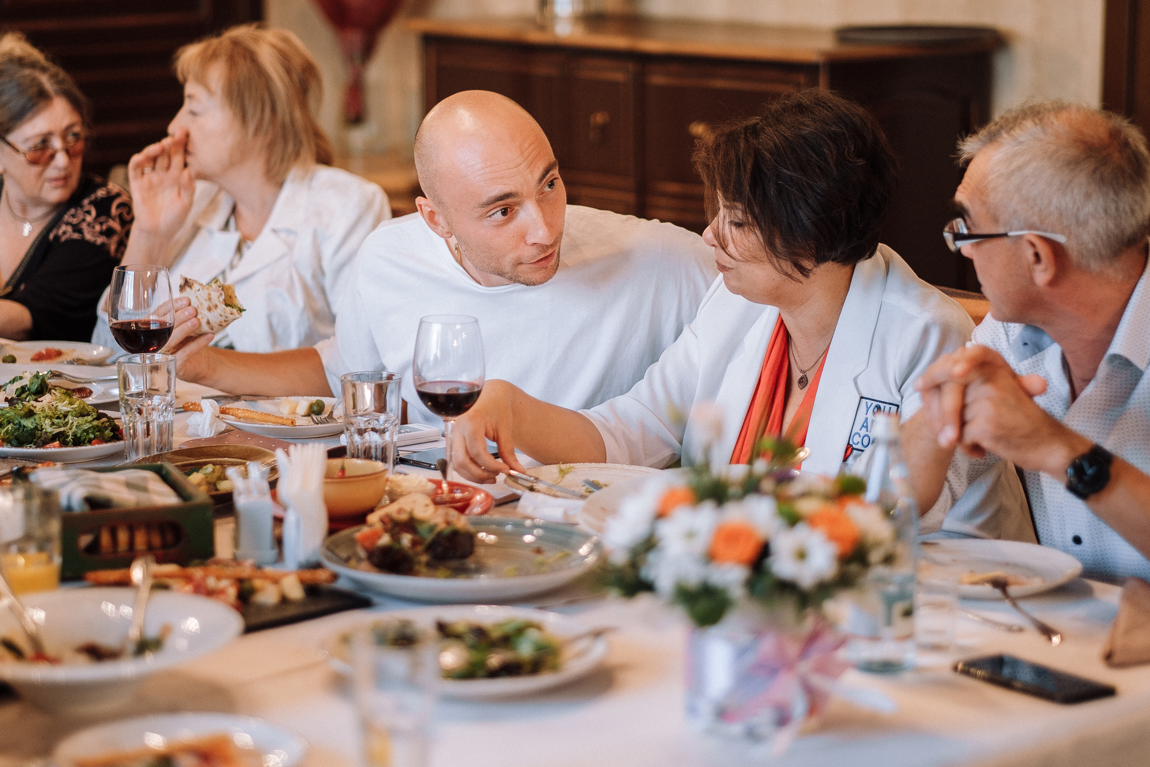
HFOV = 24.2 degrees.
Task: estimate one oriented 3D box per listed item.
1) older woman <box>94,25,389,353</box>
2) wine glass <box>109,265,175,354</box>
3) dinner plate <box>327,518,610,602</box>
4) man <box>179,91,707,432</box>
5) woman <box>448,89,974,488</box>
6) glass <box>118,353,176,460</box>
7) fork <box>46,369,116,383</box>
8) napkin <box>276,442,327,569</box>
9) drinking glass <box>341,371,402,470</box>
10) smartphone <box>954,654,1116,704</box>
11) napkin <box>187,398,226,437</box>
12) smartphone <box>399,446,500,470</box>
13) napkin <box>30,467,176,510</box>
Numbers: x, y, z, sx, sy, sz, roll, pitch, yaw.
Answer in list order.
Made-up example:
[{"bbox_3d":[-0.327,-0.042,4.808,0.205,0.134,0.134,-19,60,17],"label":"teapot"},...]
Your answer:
[{"bbox_3d":[-0.550,0.083,4.131,0.520,1.250,0.700,8,13,38],"label":"older woman"},{"bbox_3d":[-0.597,-0.047,3.713,0.089,0.225,0.089,0,10,0],"label":"wine glass"},{"bbox_3d":[-0.121,0.188,2.854,0.296,0.030,0.296,0,10,0],"label":"dinner plate"},{"bbox_3d":[-0.140,0.192,3.643,0.720,1.220,0.700,3,11,17],"label":"man"},{"bbox_3d":[0.220,0.254,3.299,0.600,1.220,0.680,6,12,30],"label":"woman"},{"bbox_3d":[-0.563,0.032,3.538,0.077,0.133,0.077,0,10,0],"label":"glass"},{"bbox_3d":[-0.710,-0.004,3.965,0.200,0.025,0.025,0,10,0],"label":"fork"},{"bbox_3d":[-0.307,0.135,3.014,0.056,0.115,0.080,0,10,0],"label":"napkin"},{"bbox_3d":[-0.255,0.052,3.345,0.075,0.121,0.075,0,10,0],"label":"drinking glass"},{"bbox_3d":[0.422,0.271,2.459,0.070,0.008,0.145,-9,14,-41],"label":"smartphone"},{"bbox_3d":[-0.496,0.047,3.617,0.055,0.050,0.055,0,10,0],"label":"napkin"},{"bbox_3d":[-0.148,0.093,3.439,0.145,0.008,0.070,-9,14,-41],"label":"smartphone"},{"bbox_3d":[-0.530,0.133,3.039,0.150,0.040,0.190,-4,11,-21],"label":"napkin"}]

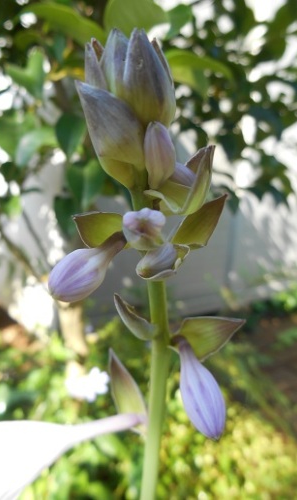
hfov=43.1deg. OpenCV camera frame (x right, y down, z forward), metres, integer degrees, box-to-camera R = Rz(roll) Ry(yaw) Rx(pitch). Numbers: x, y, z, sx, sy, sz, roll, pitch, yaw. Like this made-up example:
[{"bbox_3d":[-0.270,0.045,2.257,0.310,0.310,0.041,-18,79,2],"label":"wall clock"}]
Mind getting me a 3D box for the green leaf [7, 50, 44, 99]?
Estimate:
[{"bbox_3d":[-0.262,-0.376,0.800,0.080,0.100,0.045,12,0,-4],"label":"green leaf"}]

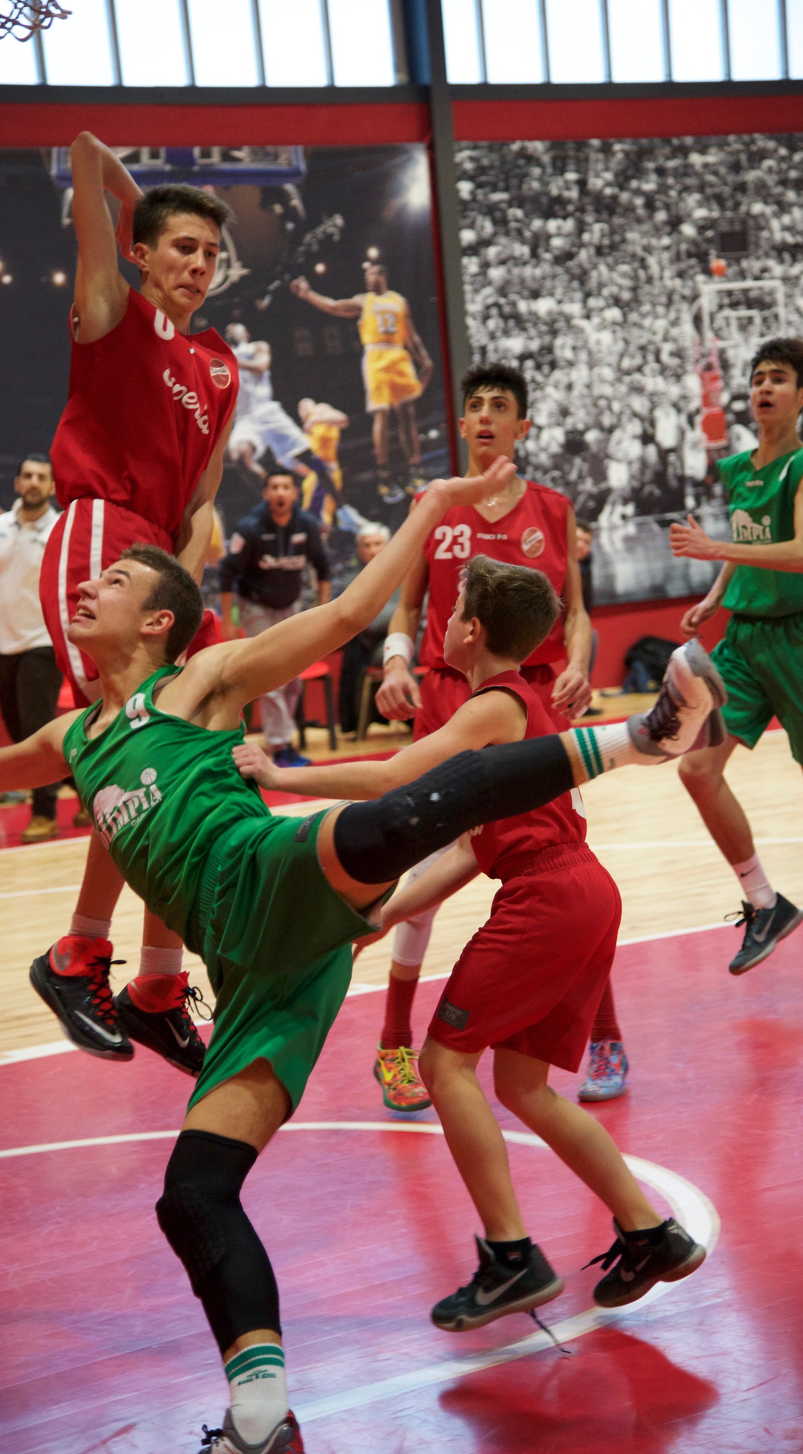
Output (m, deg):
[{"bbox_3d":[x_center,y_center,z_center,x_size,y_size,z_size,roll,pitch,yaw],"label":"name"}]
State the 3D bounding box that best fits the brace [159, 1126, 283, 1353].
[{"bbox_3d":[-0.319,0.908,6.080,0.200,0.390,0.145,-3,-11,-36],"label":"brace"}]

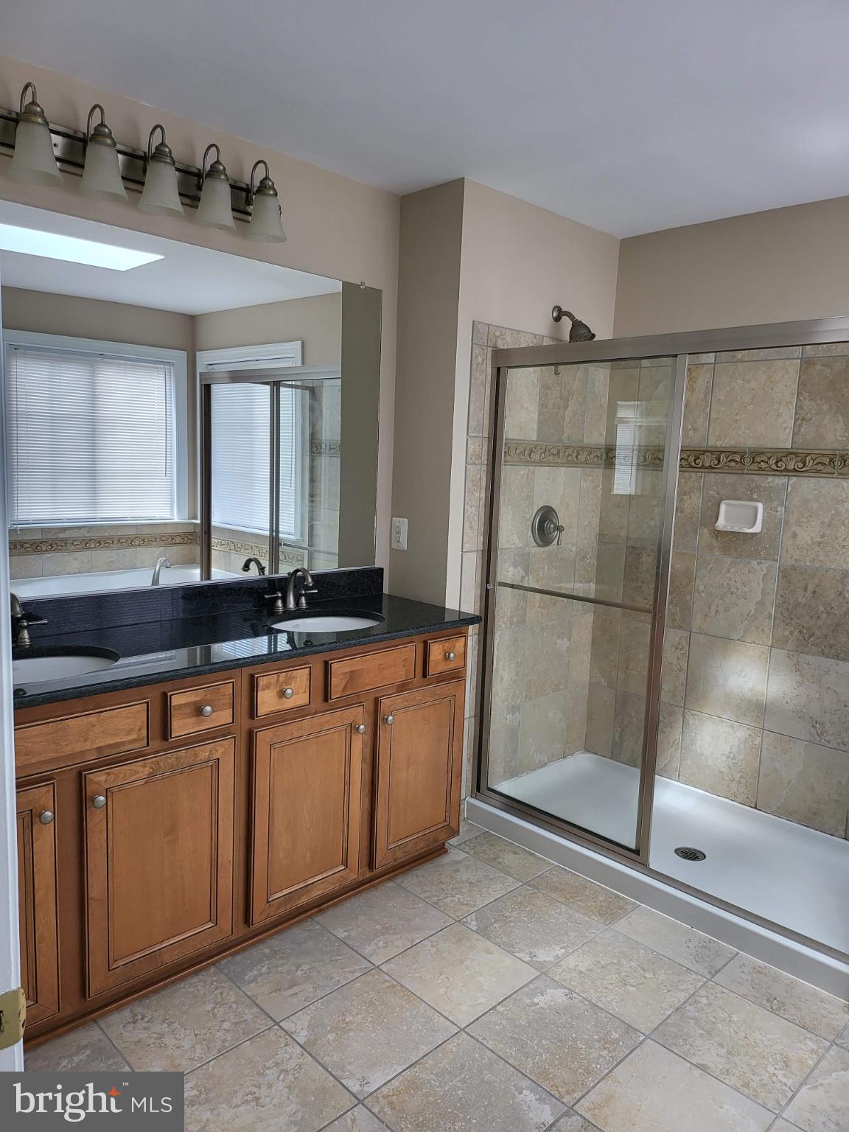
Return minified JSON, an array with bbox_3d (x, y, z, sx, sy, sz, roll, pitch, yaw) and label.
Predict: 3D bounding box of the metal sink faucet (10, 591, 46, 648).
[{"bbox_3d":[-1.114,0.149,2.111,0.235,0.157,0.158,-5,11,-44],"label":"metal sink faucet"}]

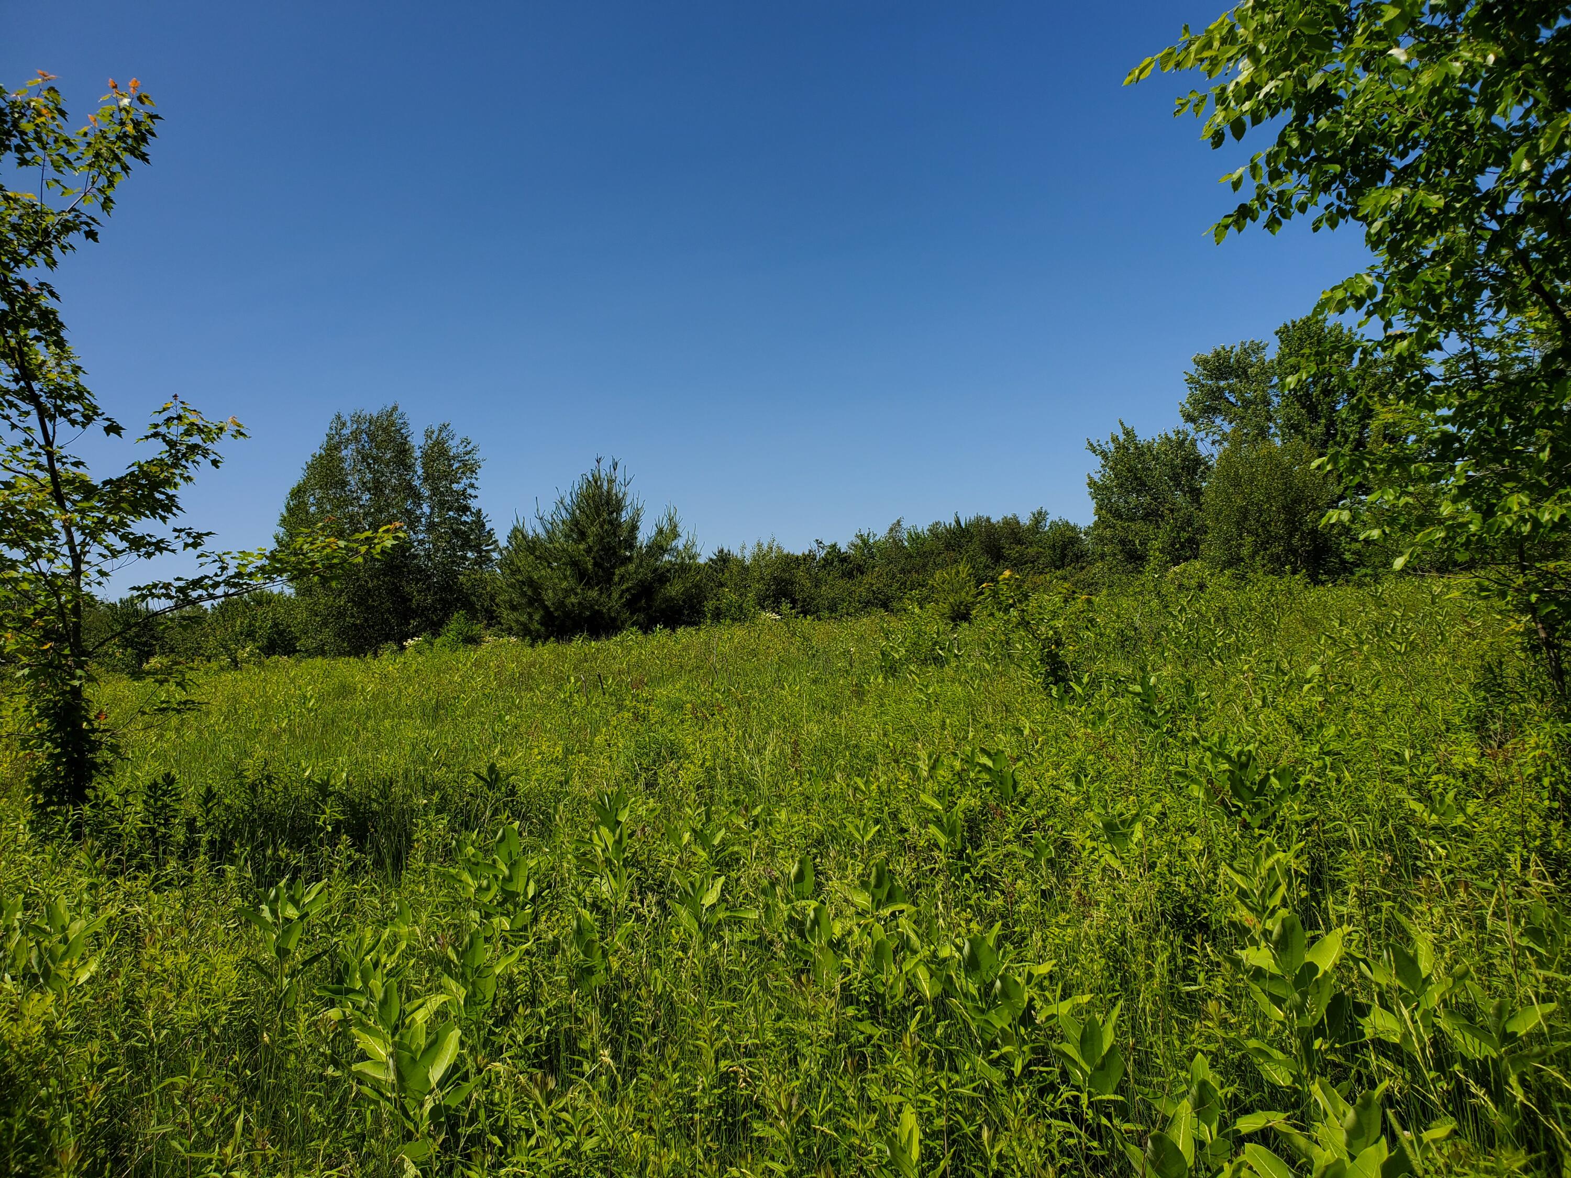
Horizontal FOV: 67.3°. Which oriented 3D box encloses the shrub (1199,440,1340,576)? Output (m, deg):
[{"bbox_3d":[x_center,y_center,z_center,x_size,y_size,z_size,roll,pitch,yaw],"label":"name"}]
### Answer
[{"bbox_3d":[9.256,-1.451,22.500,2.750,2.800,2.600,0,-1,22],"label":"shrub"}]

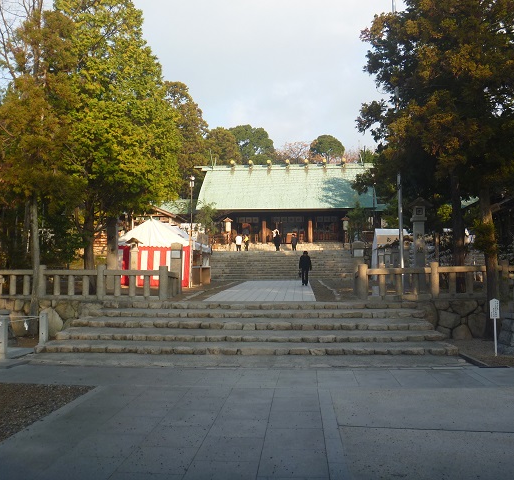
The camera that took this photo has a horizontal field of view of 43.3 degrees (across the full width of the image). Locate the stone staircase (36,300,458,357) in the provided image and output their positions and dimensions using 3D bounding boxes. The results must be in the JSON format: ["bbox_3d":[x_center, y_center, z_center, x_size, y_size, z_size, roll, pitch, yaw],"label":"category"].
[{"bbox_3d":[-0.060,2.025,15.600,8.500,0.800,5.000,0,-2,4],"label":"stone staircase"}]

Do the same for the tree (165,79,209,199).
[{"bbox_3d":[-7.425,-6.946,62.000,6.300,16.500,6.300,0,-2,4],"label":"tree"}]

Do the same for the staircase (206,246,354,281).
[{"bbox_3d":[1.525,1.495,38.700,9.000,1.750,4.300,0,-2,4],"label":"staircase"}]

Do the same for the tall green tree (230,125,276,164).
[{"bbox_3d":[-0.612,-7.820,88.000,8.000,16.500,8.000,0,-2,4],"label":"tall green tree"}]

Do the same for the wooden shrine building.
[{"bbox_3d":[2.803,-3.209,58.500,15.300,7.700,11.000,0,-2,4],"label":"wooden shrine building"}]

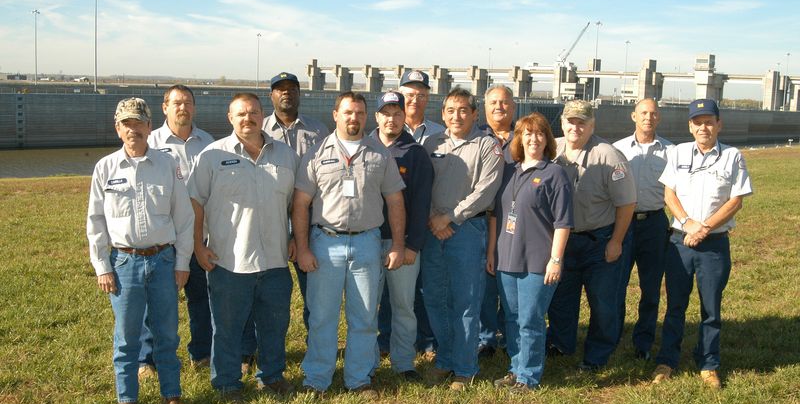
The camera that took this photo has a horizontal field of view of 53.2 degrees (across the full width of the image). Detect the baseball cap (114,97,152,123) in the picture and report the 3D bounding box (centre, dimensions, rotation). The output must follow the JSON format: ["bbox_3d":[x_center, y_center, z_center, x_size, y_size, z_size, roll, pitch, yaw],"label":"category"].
[{"bbox_3d":[-1.385,-0.475,4.154,0.195,0.135,0.270,-1,8,-20],"label":"baseball cap"}]

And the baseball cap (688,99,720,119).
[{"bbox_3d":[1.853,-0.569,4.865,0.190,0.130,0.270,7,9,32],"label":"baseball cap"}]

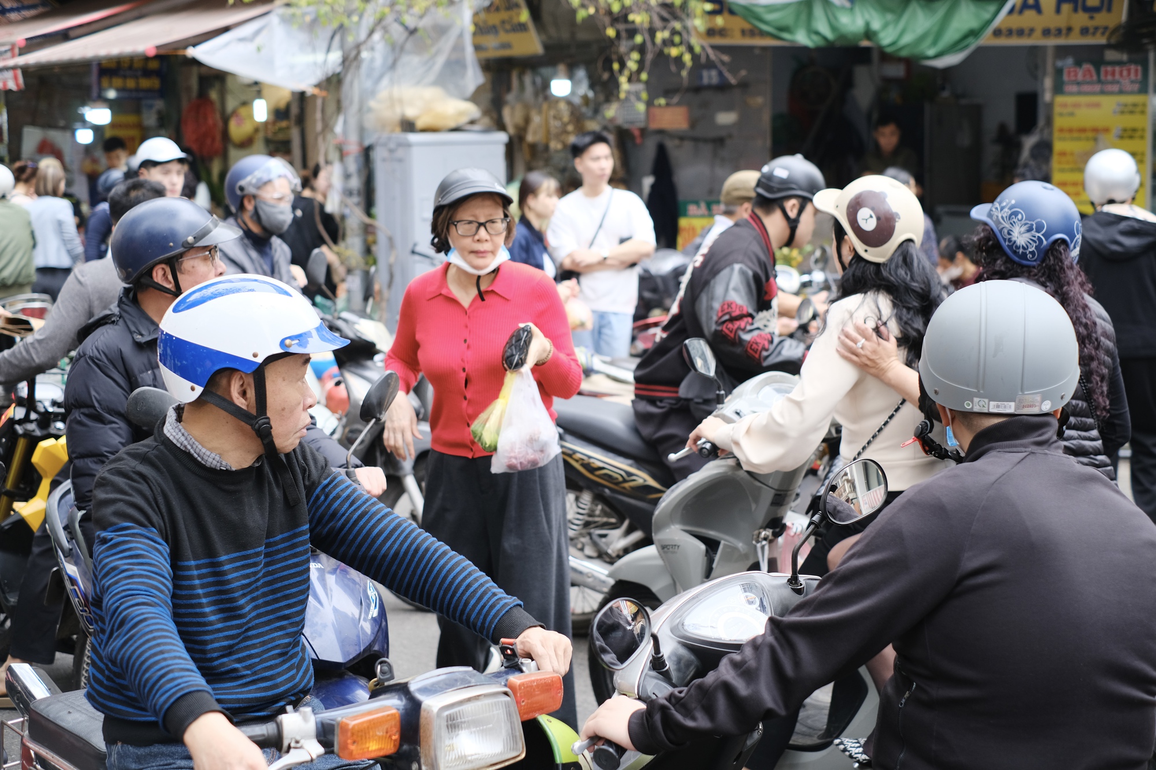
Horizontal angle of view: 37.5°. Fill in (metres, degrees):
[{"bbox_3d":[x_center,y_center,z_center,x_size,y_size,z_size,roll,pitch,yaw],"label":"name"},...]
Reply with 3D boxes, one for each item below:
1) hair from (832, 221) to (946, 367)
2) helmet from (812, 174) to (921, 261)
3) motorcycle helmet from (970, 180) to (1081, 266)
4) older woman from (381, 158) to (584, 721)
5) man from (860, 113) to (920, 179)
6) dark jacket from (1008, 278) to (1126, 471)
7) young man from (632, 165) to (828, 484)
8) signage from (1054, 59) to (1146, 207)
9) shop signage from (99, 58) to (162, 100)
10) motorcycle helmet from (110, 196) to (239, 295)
[{"bbox_3d":[0.792,-0.232,4.330,0.250,0.370,0.210,-6,8,-40],"label":"hair"},{"bbox_3d":[0.759,-0.425,4.380,0.225,0.225,0.300,-6,9,-43],"label":"helmet"},{"bbox_3d":[1.141,-0.413,4.320,0.225,0.215,0.300,-5,8,-39],"label":"motorcycle helmet"},{"bbox_3d":[-0.252,0.223,4.466,0.520,1.570,0.380,1,8,12],"label":"older woman"},{"bbox_3d":[1.964,-0.874,10.793,0.470,1.660,0.310,0,6,3],"label":"man"},{"bbox_3d":[1.176,-0.018,4.300,0.480,0.530,0.320,-4,7,-30],"label":"dark jacket"},{"bbox_3d":[0.565,-0.037,6.247,0.720,1.550,0.520,-4,8,-28],"label":"young man"},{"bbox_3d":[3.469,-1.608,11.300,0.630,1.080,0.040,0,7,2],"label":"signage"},{"bbox_3d":[-3.168,-2.166,12.000,0.460,0.310,0.050,-1,7,-7],"label":"shop signage"},{"bbox_3d":[-0.995,-0.352,4.200,0.300,0.220,0.240,-1,7,-8],"label":"motorcycle helmet"}]

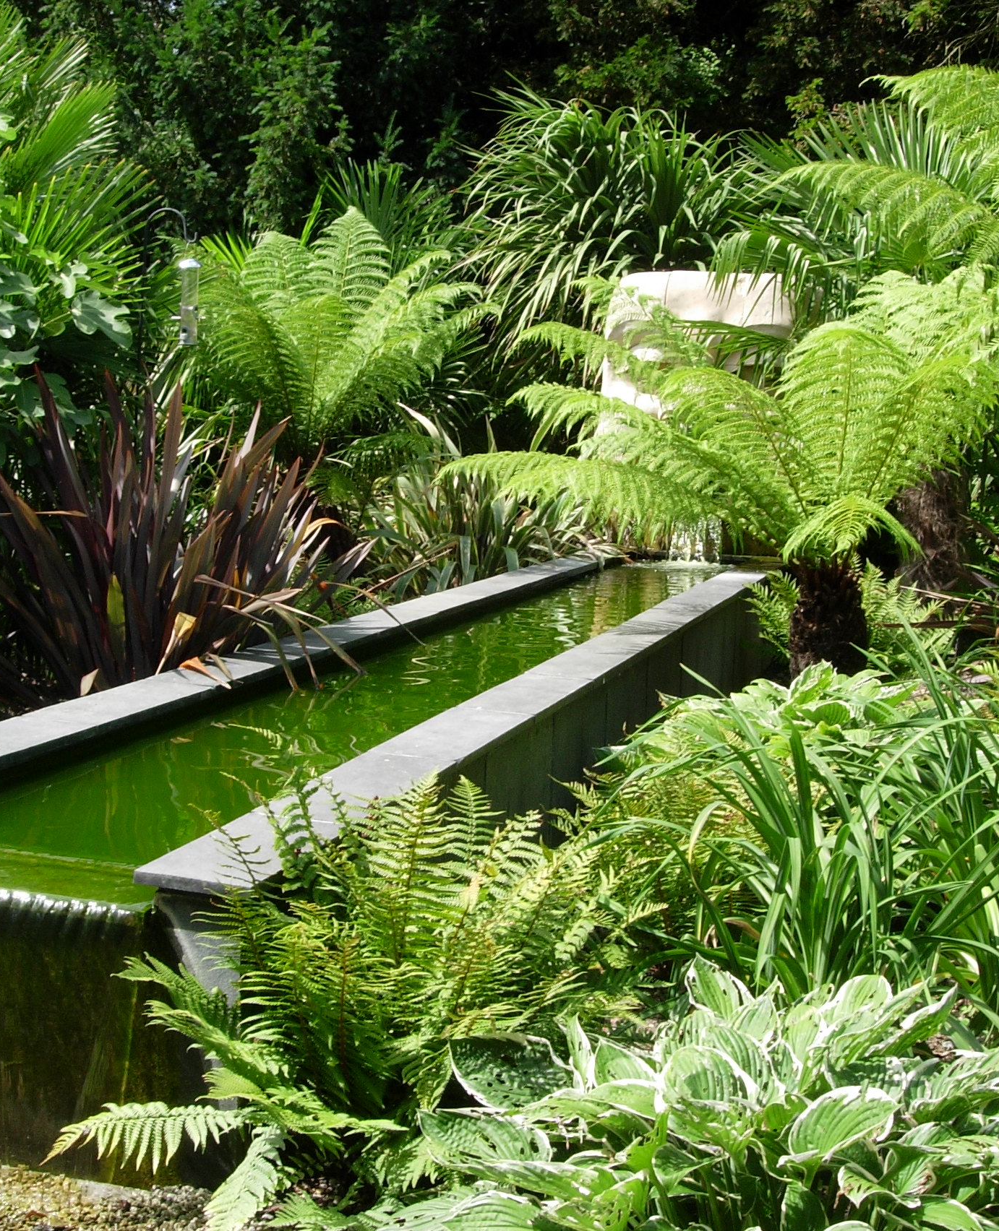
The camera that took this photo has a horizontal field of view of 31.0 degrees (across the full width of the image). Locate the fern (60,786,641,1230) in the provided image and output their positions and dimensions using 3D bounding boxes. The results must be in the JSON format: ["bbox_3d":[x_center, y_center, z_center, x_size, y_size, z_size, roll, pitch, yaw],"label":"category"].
[{"bbox_3d":[-0.268,0.718,3.284,1.083,0.726,0.950,4,7,0],"label":"fern"}]

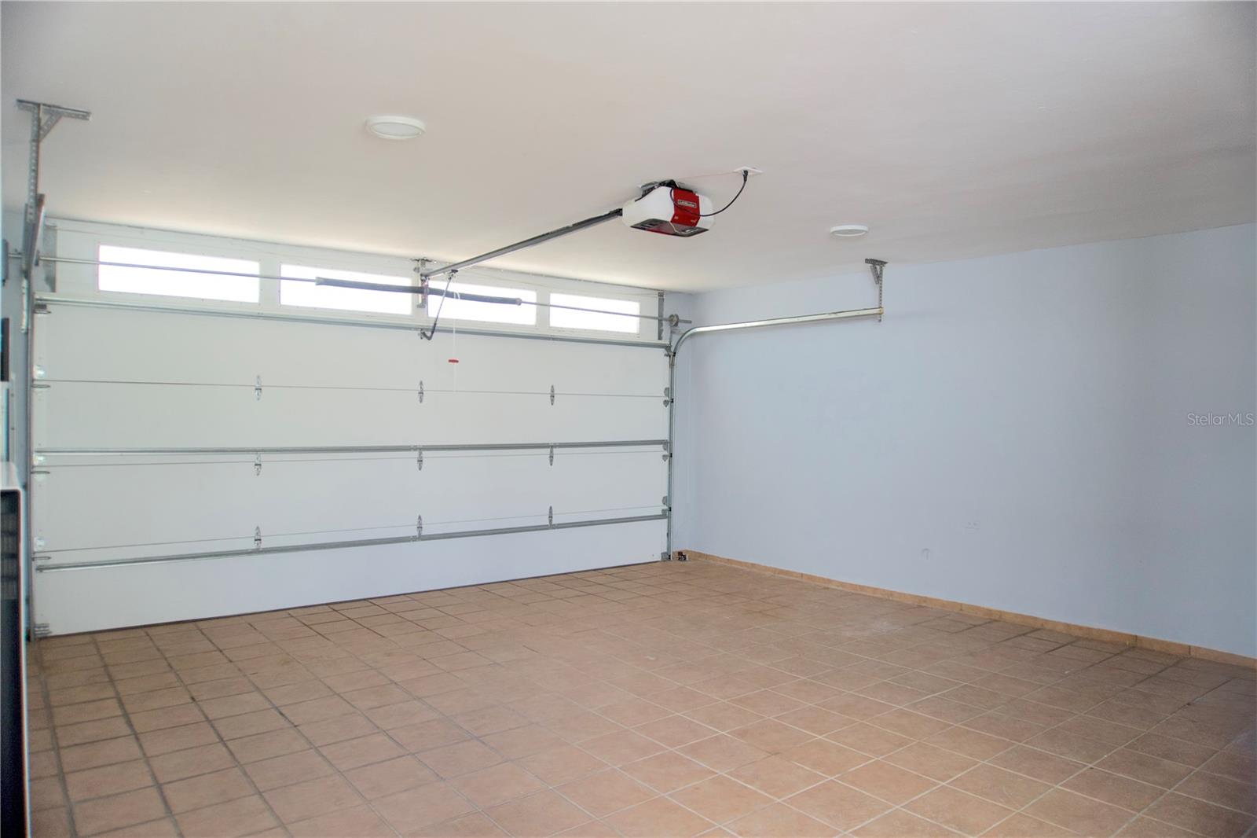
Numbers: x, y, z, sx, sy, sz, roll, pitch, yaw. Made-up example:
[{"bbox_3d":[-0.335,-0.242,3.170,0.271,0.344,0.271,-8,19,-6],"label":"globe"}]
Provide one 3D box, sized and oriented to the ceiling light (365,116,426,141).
[{"bbox_3d":[-0.897,-1.122,3.235,0.235,0.026,0.235,0,0,0],"label":"ceiling light"}]

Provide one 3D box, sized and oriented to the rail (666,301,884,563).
[{"bbox_3d":[1.131,0.261,7.065,0.090,2.170,2.420,0,0,-37],"label":"rail"}]

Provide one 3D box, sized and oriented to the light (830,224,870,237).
[{"bbox_3d":[1.305,-1.108,4.947,0.235,0.026,0.235,0,0,0],"label":"light"}]

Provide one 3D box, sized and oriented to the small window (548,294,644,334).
[{"bbox_3d":[-0.283,-0.943,7.564,0.980,0.290,0.045,0,0,-37],"label":"small window"}]

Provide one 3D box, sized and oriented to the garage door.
[{"bbox_3d":[-1.620,0.195,6.528,4.950,2.300,0.110,0,0,-37],"label":"garage door"}]

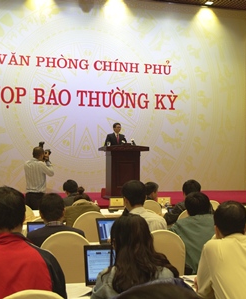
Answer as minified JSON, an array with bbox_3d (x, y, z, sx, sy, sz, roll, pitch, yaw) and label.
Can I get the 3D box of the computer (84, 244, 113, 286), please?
[{"bbox_3d":[-0.014,0.645,2.784,0.335,0.225,0.315,1,-1,-13],"label":"computer"}]

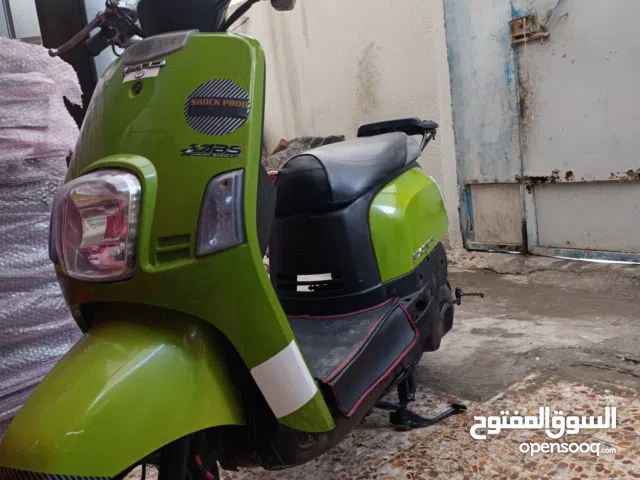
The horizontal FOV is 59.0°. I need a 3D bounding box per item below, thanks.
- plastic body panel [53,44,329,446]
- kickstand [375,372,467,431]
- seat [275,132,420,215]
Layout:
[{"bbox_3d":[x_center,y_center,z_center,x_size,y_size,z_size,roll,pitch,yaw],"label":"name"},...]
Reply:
[{"bbox_3d":[-0.236,0.061,0.957,0.380,0.710,0.350,-3,10,27],"label":"plastic body panel"},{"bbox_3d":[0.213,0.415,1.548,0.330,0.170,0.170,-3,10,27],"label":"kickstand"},{"bbox_3d":[0.074,-0.200,1.583,0.250,0.190,0.700,-3,10,27],"label":"seat"}]

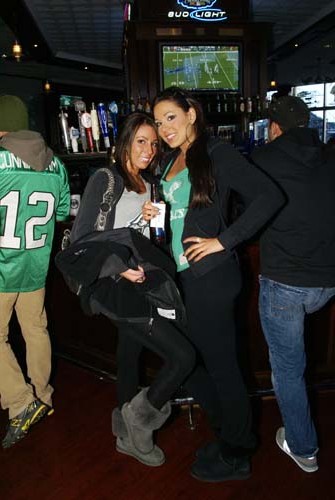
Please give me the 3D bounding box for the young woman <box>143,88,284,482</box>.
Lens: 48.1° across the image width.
[{"bbox_3d":[0.195,0.233,1.598,0.470,1.700,0.450,13,21,36],"label":"young woman"}]

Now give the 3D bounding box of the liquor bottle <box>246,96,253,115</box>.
[{"bbox_3d":[1.103,-1.948,5.051,0.072,0.230,0.072,0,17,0],"label":"liquor bottle"}]

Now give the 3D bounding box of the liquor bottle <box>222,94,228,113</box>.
[{"bbox_3d":[0.783,-1.969,5.045,0.070,0.240,0.070,0,17,0],"label":"liquor bottle"}]

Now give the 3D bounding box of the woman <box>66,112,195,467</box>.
[{"bbox_3d":[-0.145,0.260,1.648,0.490,1.630,0.450,-8,19,-24],"label":"woman"}]

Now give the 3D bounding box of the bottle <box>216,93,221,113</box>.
[{"bbox_3d":[0.688,-1.975,5.043,0.070,0.247,0.070,0,17,0],"label":"bottle"}]

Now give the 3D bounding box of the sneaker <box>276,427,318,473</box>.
[{"bbox_3d":[0.645,0.978,1.899,0.100,0.105,0.265,-6,18,-19],"label":"sneaker"}]

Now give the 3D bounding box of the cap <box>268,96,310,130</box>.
[{"bbox_3d":[0.545,-0.632,1.752,0.175,0.145,0.250,-4,17,-13],"label":"cap"}]

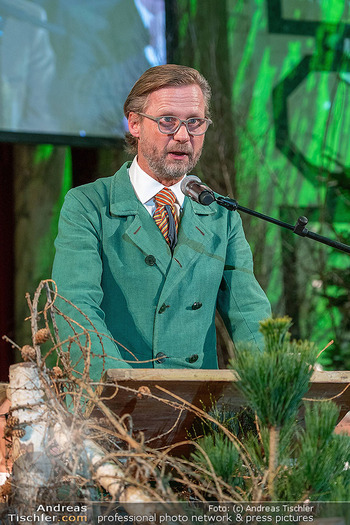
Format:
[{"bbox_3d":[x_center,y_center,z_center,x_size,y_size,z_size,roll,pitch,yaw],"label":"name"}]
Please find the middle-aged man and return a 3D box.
[{"bbox_3d":[-0.040,0.440,2.740,0.580,1.810,0.470,1,-3,-20],"label":"middle-aged man"}]

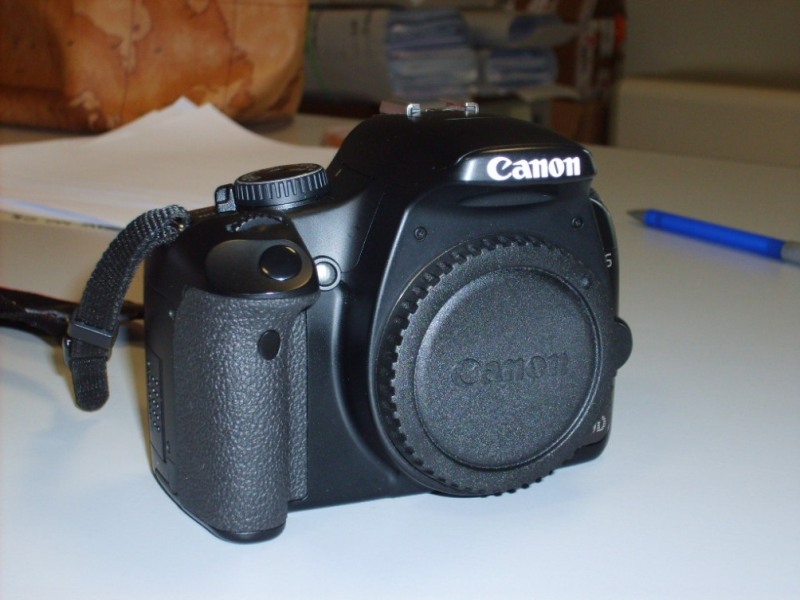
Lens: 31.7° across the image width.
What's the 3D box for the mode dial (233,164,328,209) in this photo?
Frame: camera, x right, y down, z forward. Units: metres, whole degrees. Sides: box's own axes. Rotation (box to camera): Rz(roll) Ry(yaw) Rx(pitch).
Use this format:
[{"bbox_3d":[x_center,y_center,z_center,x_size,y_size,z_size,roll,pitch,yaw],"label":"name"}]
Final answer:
[{"bbox_3d":[-0.031,-0.030,0.369,0.024,0.006,0.024,-16,16,-19],"label":"mode dial"}]

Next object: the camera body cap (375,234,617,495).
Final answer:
[{"bbox_3d":[0.026,0.017,0.360,0.065,0.065,0.010,-5,13,-22],"label":"camera body cap"}]

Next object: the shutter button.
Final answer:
[{"bbox_3d":[-0.029,-0.009,0.340,0.010,0.003,0.010,3,58,-5],"label":"shutter button"}]

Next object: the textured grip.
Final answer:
[{"bbox_3d":[-0.037,0.025,0.346,0.032,0.060,0.026,-5,13,-22],"label":"textured grip"}]

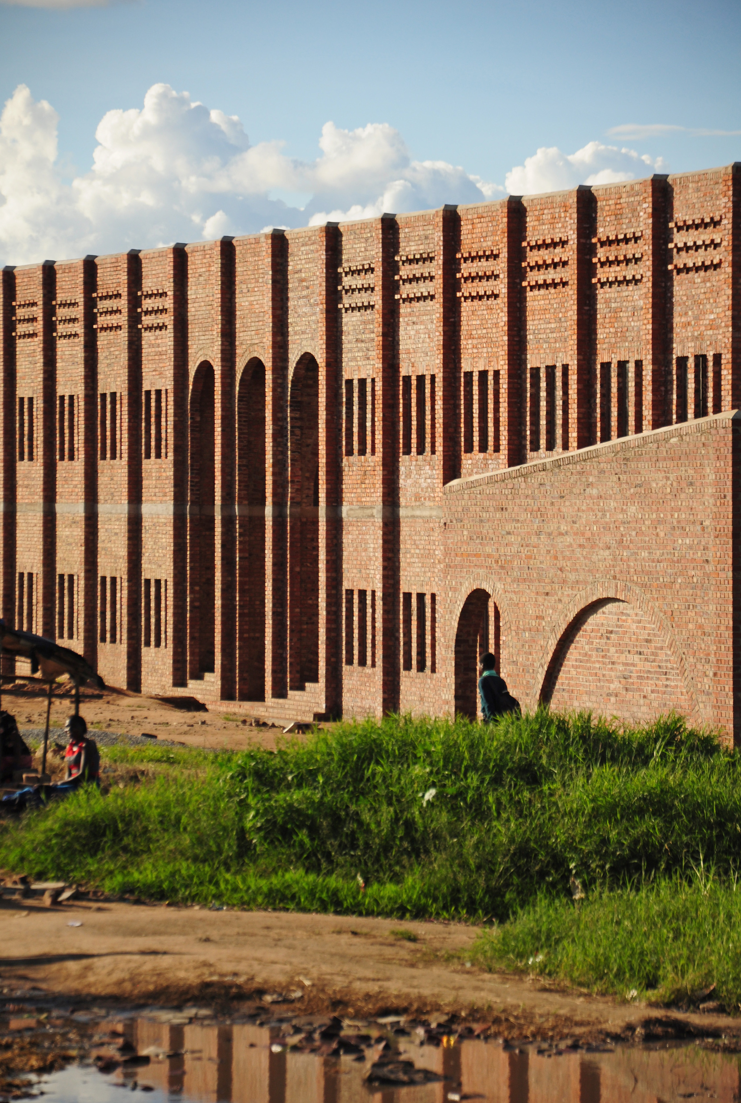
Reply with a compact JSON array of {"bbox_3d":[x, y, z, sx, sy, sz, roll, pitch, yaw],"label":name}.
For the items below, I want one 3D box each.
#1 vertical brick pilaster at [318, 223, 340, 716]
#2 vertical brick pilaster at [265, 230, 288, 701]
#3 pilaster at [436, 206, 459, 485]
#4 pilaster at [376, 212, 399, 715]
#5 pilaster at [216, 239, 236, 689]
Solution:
[{"bbox_3d":[-0.761,-1.460,88.768,0.222,9.006,0.345,0,1,-21],"label":"vertical brick pilaster"},{"bbox_3d":[-1.905,-1.711,97.136,0.260,9.400,0.345,0,1,-21],"label":"vertical brick pilaster"},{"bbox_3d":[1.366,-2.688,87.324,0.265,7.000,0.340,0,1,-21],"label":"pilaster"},{"bbox_3d":[0.260,-1.409,86.150,0.222,9.033,0.345,0,1,-21],"label":"pilaster"},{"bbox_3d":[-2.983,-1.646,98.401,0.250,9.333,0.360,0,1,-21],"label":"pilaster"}]

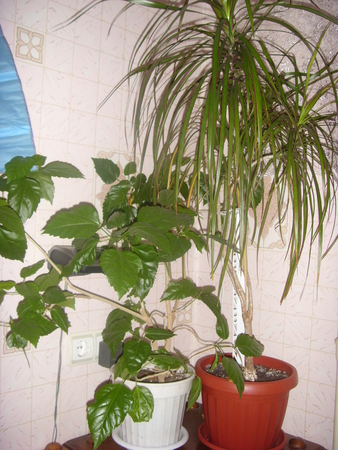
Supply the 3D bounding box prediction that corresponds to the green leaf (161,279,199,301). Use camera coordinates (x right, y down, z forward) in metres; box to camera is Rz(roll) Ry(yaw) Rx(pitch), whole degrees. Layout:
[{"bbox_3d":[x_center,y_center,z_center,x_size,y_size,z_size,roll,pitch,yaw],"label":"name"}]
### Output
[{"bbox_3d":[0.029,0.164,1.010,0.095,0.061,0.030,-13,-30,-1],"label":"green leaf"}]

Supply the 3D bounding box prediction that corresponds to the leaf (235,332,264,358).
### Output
[{"bbox_3d":[0.181,0.269,0.909,0.068,0.057,0.024,13,-21,6],"label":"leaf"}]

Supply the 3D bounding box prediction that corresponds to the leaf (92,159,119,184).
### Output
[{"bbox_3d":[-0.155,-0.133,1.000,0.052,0.077,0.022,-39,0,-13],"label":"leaf"}]

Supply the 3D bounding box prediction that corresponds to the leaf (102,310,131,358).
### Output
[{"bbox_3d":[-0.129,0.268,1.010,0.075,0.121,0.022,5,-30,21],"label":"leaf"}]

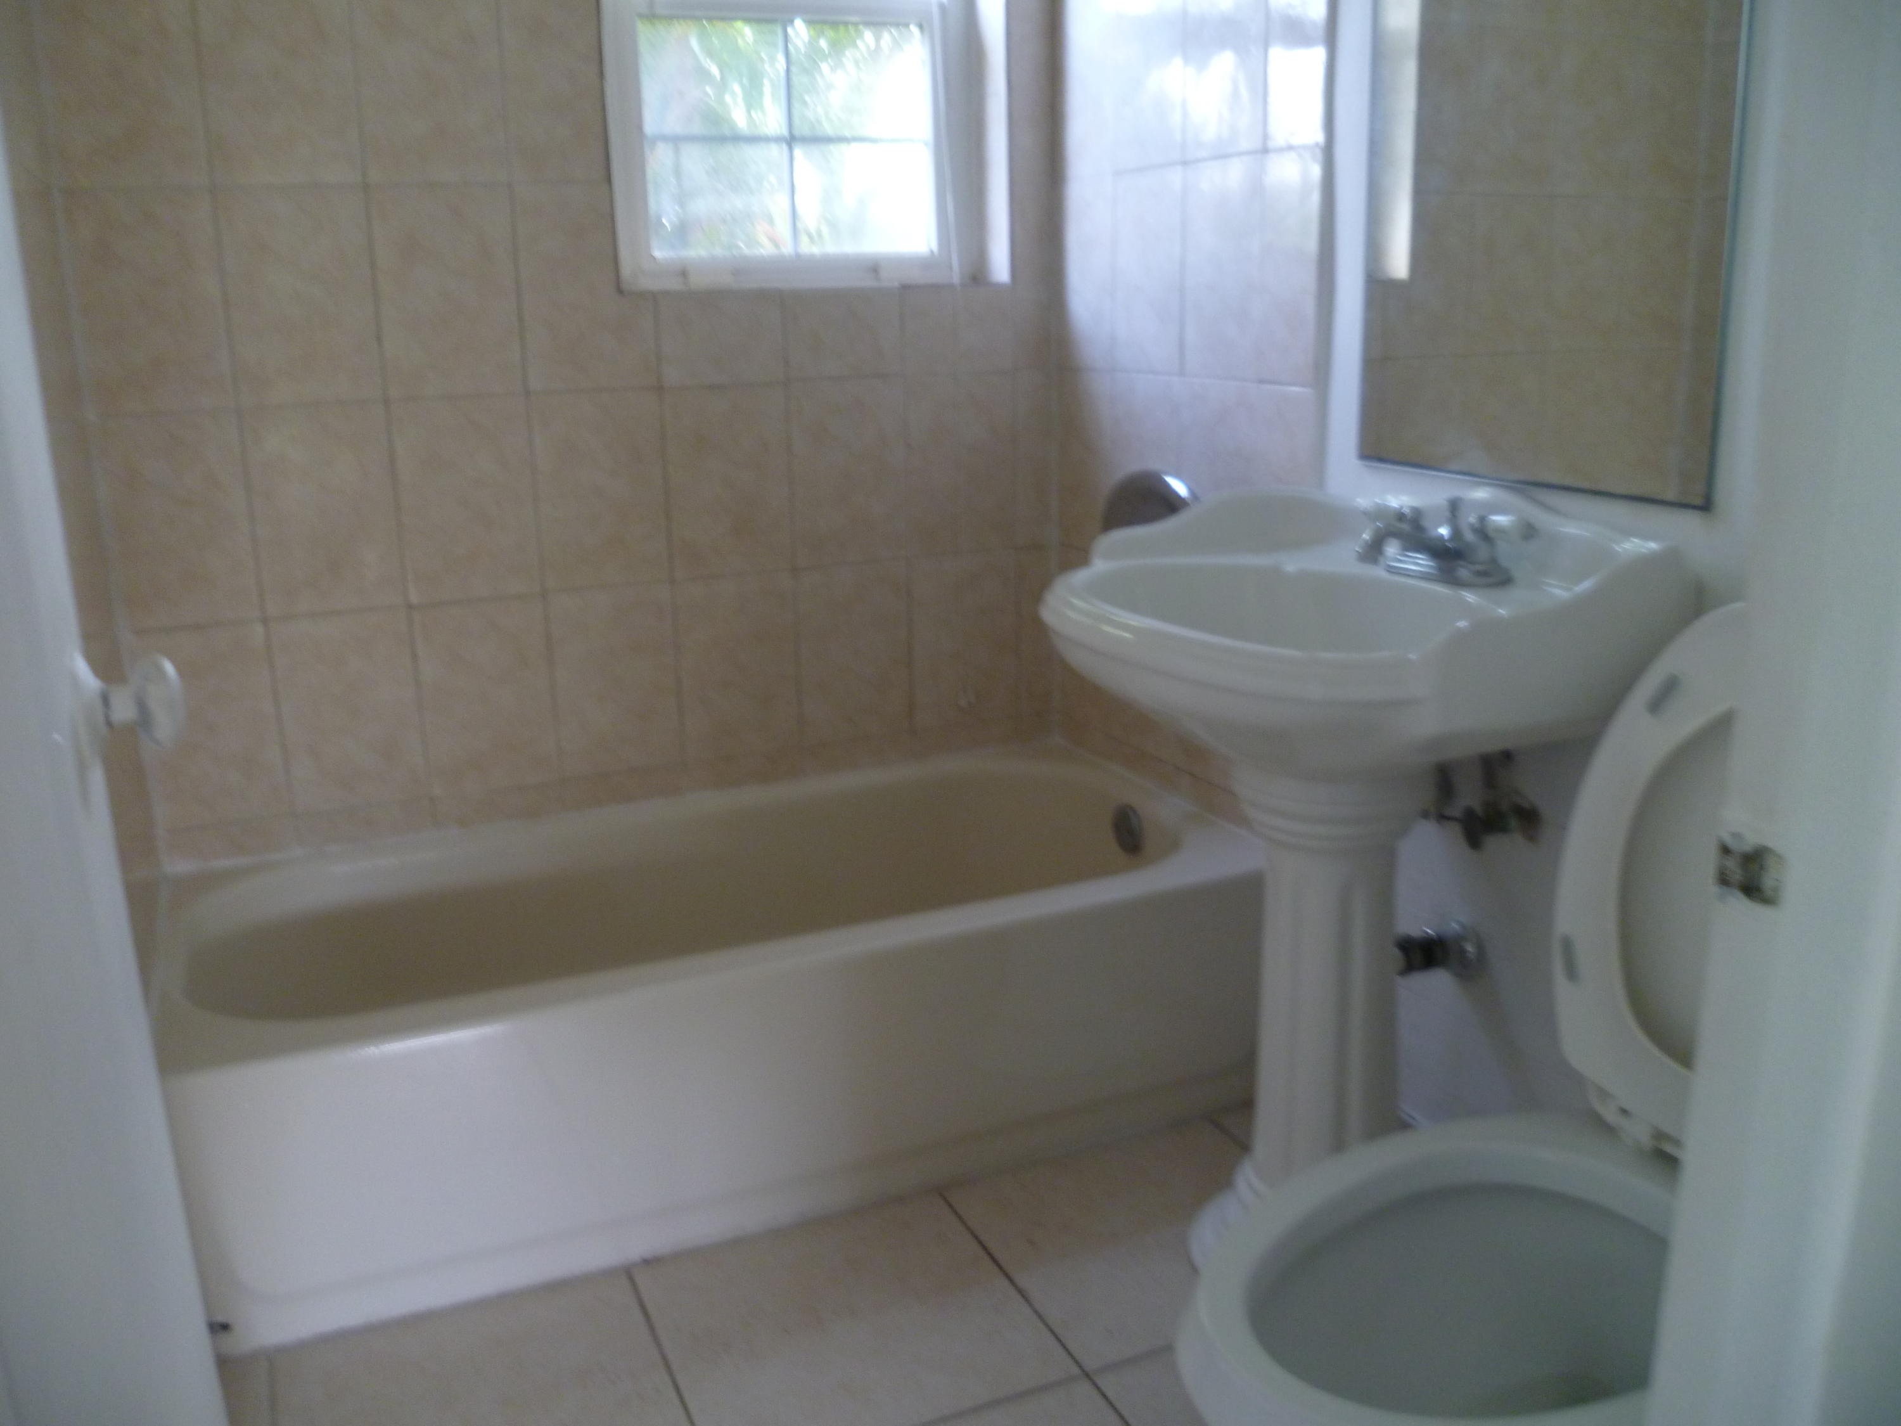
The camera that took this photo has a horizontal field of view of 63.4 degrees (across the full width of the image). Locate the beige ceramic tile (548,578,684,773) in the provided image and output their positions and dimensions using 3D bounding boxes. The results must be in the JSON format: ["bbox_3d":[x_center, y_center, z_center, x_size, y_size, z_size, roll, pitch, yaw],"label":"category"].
[{"bbox_3d":[-0.540,-0.054,2.506,0.202,0.304,0.010,-7,15,-22],"label":"beige ceramic tile"}]

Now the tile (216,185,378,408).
[{"bbox_3d":[-0.900,-0.578,2.136,0.201,0.302,0.010,-8,16,-22],"label":"tile"}]

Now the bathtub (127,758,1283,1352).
[{"bbox_3d":[-0.335,0.398,2.286,1.507,0.359,0.758,-7,15,-22],"label":"bathtub"}]

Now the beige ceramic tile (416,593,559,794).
[{"bbox_3d":[-0.728,-0.030,2.431,0.202,0.304,0.010,-7,15,-22],"label":"beige ceramic tile"}]

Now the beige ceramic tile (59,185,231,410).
[{"bbox_3d":[-1.111,-0.575,2.134,0.180,0.304,0.010,-7,15,-22],"label":"beige ceramic tile"}]

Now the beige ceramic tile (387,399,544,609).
[{"bbox_3d":[-0.712,-0.314,2.267,0.198,0.298,0.010,-8,16,-22],"label":"beige ceramic tile"}]

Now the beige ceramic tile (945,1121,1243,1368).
[{"bbox_3d":[0.259,0.656,1.949,0.411,0.010,0.417,-7,15,-22],"label":"beige ceramic tile"}]

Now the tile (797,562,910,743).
[{"bbox_3d":[-0.164,-0.103,2.657,0.202,0.304,0.010,-7,15,-22],"label":"tile"}]

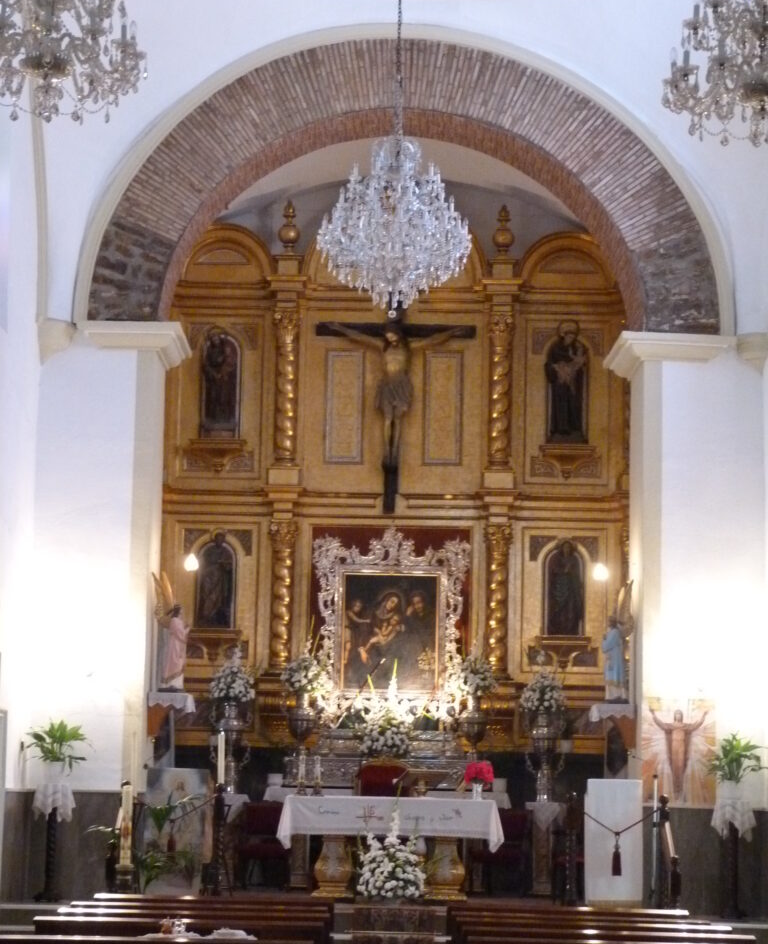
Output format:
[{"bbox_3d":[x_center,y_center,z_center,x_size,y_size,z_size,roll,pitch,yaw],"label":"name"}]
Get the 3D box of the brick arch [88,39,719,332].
[{"bbox_3d":[0.203,-2.536,22.388,5.628,2.671,1.100,1,-8,0],"label":"brick arch"}]

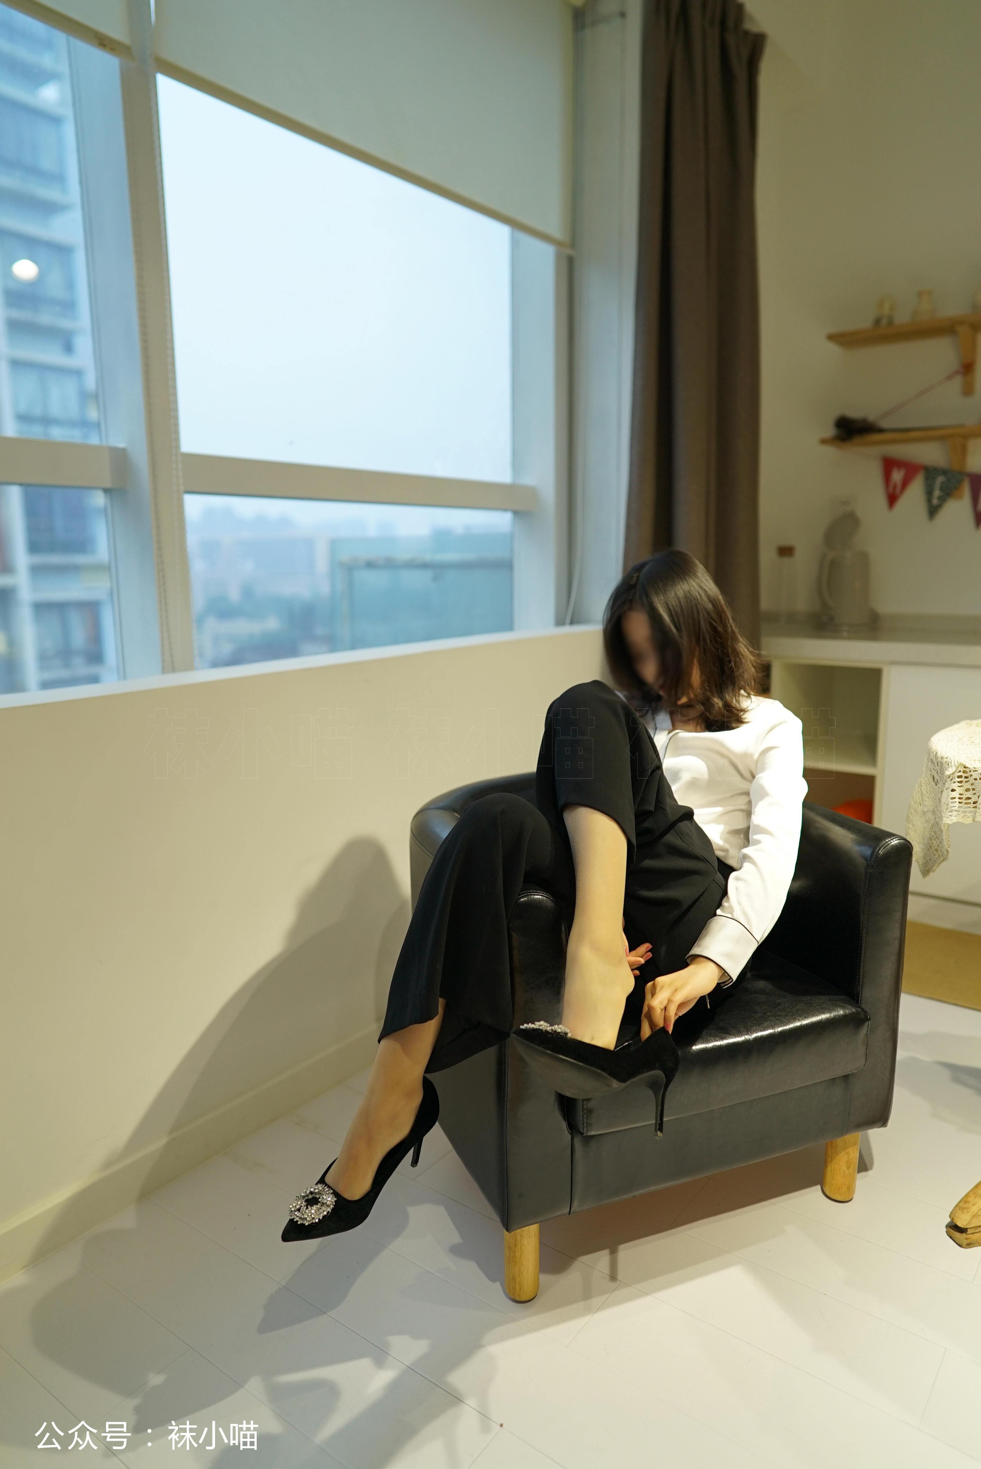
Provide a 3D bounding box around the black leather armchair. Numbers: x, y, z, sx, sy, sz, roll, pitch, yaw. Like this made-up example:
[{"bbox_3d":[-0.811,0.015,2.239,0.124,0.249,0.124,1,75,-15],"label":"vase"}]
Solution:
[{"bbox_3d":[0.213,0.426,1.704,0.665,0.630,0.655,-5,11,-21],"label":"black leather armchair"}]

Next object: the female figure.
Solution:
[{"bbox_3d":[0.130,0.193,1.477,0.520,0.940,0.870,8,13,41],"label":"female figure"}]

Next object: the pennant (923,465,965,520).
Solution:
[{"bbox_3d":[1.334,-0.716,2.934,0.120,0.150,0.010,23,22,33],"label":"pennant"}]

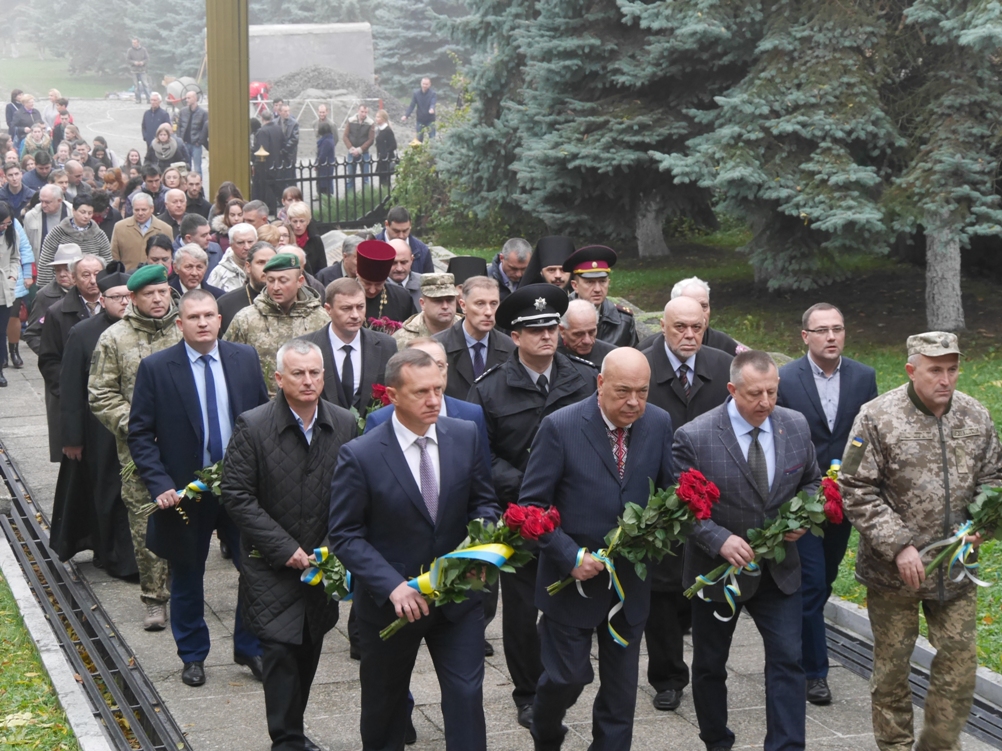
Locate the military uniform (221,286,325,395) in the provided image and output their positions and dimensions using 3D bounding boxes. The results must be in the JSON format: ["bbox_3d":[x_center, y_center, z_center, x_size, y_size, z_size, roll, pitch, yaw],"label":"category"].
[{"bbox_3d":[-1.159,0.341,11.235,0.570,1.530,0.380,-2,8,-18],"label":"military uniform"}]

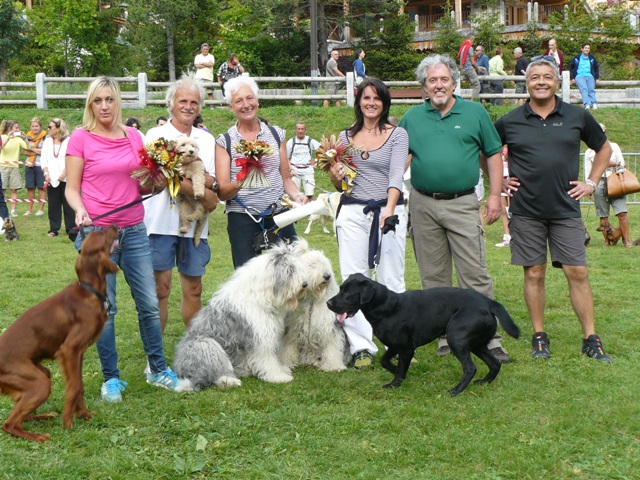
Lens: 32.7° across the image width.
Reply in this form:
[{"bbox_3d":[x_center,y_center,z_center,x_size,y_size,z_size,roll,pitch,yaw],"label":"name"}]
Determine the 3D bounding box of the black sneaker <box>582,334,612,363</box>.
[{"bbox_3d":[1.641,0.645,6.450,0.115,0.125,0.290,-1,5,-16],"label":"black sneaker"}]

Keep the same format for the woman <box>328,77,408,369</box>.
[{"bbox_3d":[0.282,-0.111,6.348,0.480,1.660,0.470,1,5,6],"label":"woman"}]

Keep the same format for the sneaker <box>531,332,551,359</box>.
[{"bbox_3d":[1.353,0.637,6.686,0.110,0.110,0.290,1,6,10],"label":"sneaker"}]

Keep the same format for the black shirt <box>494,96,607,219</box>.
[{"bbox_3d":[1.369,-0.490,6.480,0.650,0.730,0.320,1,5,12],"label":"black shirt"}]

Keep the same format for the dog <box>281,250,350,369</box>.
[{"bbox_3d":[-0.039,0.404,6.580,0.450,0.710,0.600,0,5,-6],"label":"dog"}]

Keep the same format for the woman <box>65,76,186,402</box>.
[{"bbox_3d":[-1.002,-0.028,5.643,0.600,1.630,0.460,-1,6,-8],"label":"woman"}]

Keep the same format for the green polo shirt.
[{"bbox_3d":[0.783,-0.570,6.545,0.620,0.600,0.350,0,5,3],"label":"green polo shirt"}]

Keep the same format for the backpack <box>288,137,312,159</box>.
[{"bbox_3d":[-0.311,-1.460,17.400,0.360,0.440,0.320,0,5,0],"label":"backpack"}]

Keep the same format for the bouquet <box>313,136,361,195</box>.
[{"bbox_3d":[0.093,-0.425,6.147,0.270,0.330,0.240,1,5,6],"label":"bouquet"}]

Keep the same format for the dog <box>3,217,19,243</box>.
[{"bbox_3d":[-4.313,-0.132,15.200,0.220,0.330,0.340,0,5,-6],"label":"dog"}]

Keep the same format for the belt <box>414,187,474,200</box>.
[{"bbox_3d":[0.748,-0.282,6.553,0.380,0.075,0.300,0,5,3],"label":"belt"}]

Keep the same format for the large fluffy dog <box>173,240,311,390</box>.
[{"bbox_3d":[-0.437,0.403,6.070,0.760,0.790,0.460,0,5,-3],"label":"large fluffy dog"}]

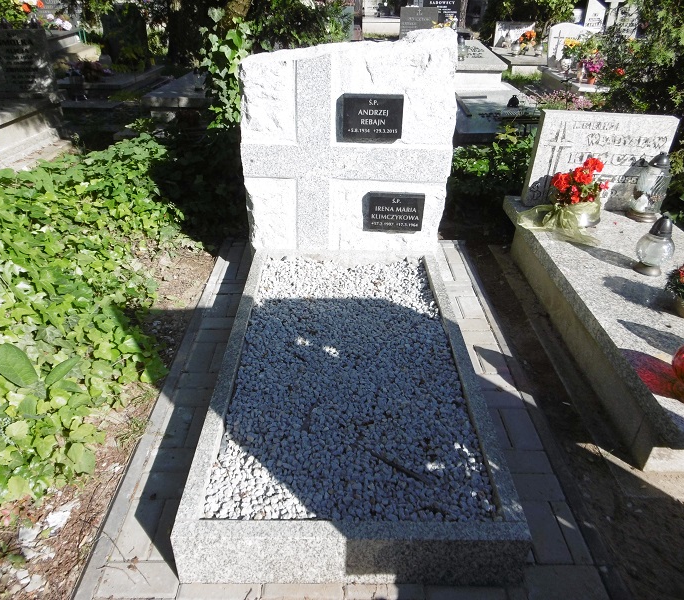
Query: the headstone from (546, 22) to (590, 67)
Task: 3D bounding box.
[{"bbox_3d":[3.019,-3.292,7.160,0.680,0.520,0.100,3,31,4],"label":"headstone"}]

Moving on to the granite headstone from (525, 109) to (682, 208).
[{"bbox_3d":[1.352,-0.736,2.942,0.660,0.505,0.080,3,31,4],"label":"granite headstone"}]

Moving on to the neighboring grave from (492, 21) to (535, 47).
[{"bbox_3d":[2.732,-4.204,8.770,0.620,0.380,0.090,2,31,3],"label":"neighboring grave"}]

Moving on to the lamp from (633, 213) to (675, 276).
[{"bbox_3d":[1.337,-0.236,2.354,0.145,0.250,0.145,0,31,0],"label":"lamp"}]

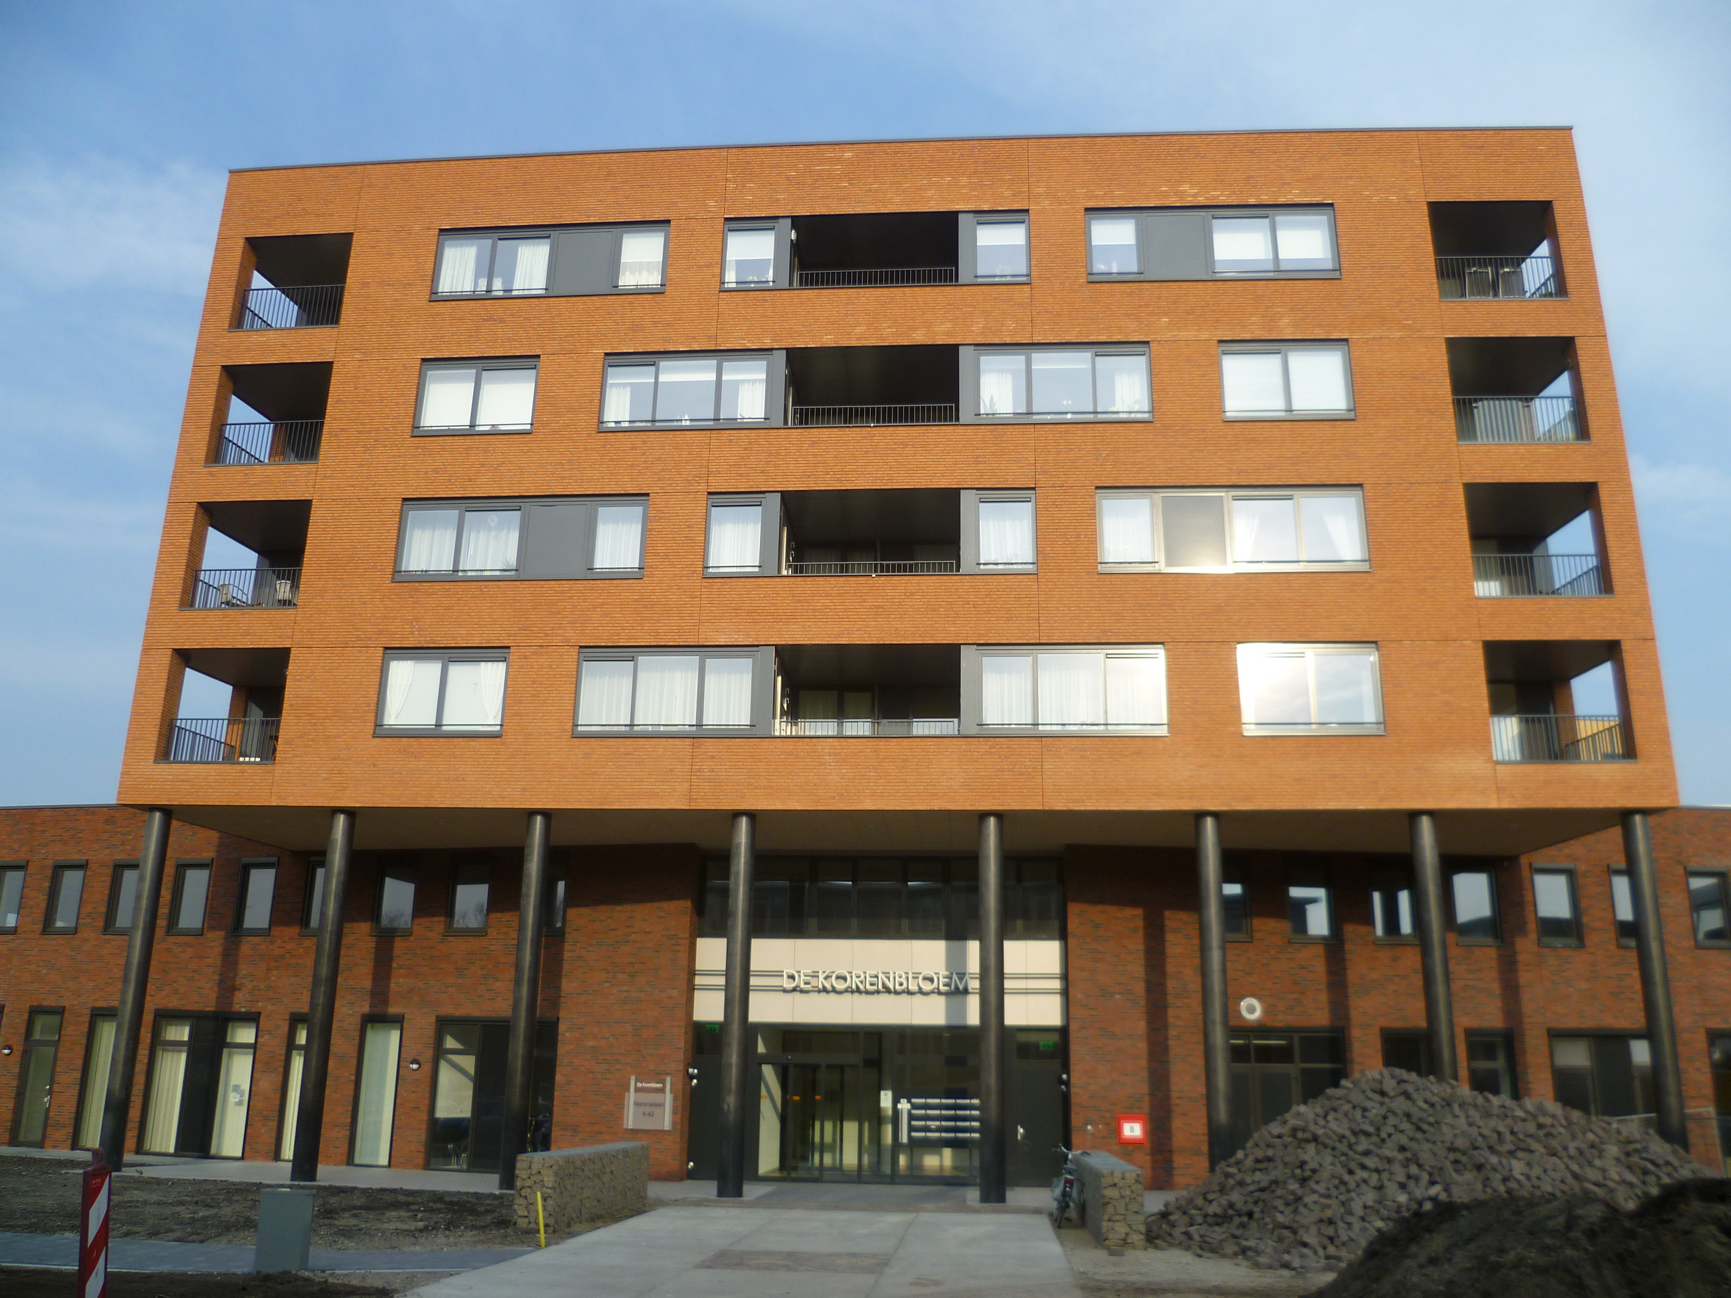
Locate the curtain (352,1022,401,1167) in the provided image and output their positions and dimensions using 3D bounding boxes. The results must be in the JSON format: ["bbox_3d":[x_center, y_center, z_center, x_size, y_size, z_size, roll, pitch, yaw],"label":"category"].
[{"bbox_3d":[-9.988,9.113,28.703,0.844,2.837,0.120,-3,-18,13],"label":"curtain"}]

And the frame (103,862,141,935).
[{"bbox_3d":[-16.611,5.585,31.443,0.923,1.666,0.150,-3,-18,13],"label":"frame"}]

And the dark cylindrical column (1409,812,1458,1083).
[{"bbox_3d":[9.515,5.894,23.298,0.430,6.374,0.430,0,-17,4],"label":"dark cylindrical column"}]

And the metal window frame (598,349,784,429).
[{"bbox_3d":[-3.368,-5.034,27.319,3.644,1.704,0.150,0,-17,4],"label":"metal window frame"}]

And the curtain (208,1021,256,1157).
[{"bbox_3d":[-13.209,9.213,29.323,0.731,2.726,0.100,-3,-17,13],"label":"curtain"}]

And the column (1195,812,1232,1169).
[{"bbox_3d":[5.906,5.951,23.524,0.430,6.398,0.430,0,-17,4],"label":"column"}]

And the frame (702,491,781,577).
[{"bbox_3d":[-2.311,-2.143,26.336,1.394,1.665,0.150,0,-17,4],"label":"frame"}]

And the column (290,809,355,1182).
[{"bbox_3d":[-9.486,5.981,24.619,0.420,6.430,0.420,0,-17,5],"label":"column"}]

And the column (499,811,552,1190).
[{"bbox_3d":[-5.933,6.087,24.551,0.450,6.513,0.450,0,-17,4],"label":"column"}]

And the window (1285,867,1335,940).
[{"bbox_3d":[8.821,5.038,27.666,0.983,1.480,0.120,2,-17,-4],"label":"window"}]

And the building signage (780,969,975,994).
[{"bbox_3d":[0.248,6.791,28.538,3.902,0.466,0.100,0,-17,4],"label":"building signage"}]

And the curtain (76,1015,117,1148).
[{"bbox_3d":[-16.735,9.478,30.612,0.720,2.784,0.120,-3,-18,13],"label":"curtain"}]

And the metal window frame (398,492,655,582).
[{"bbox_3d":[-6.564,-2.109,26.674,4.914,1.727,0.150,0,-17,4],"label":"metal window frame"}]

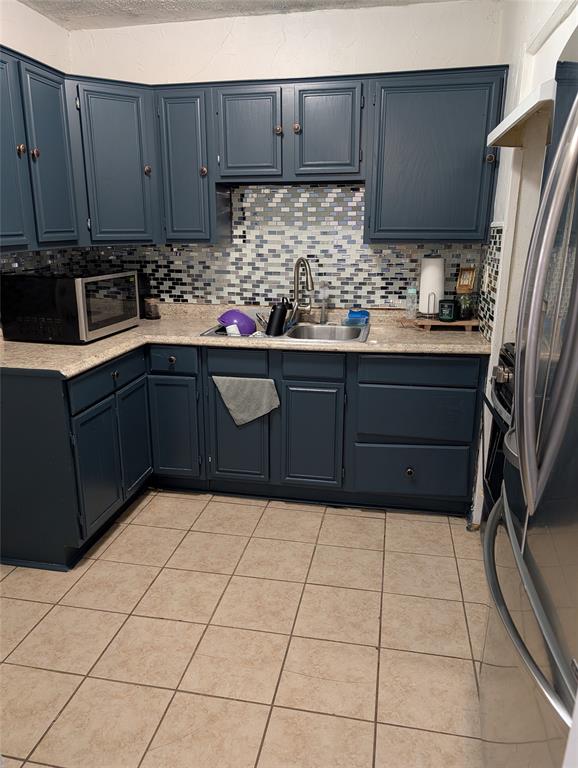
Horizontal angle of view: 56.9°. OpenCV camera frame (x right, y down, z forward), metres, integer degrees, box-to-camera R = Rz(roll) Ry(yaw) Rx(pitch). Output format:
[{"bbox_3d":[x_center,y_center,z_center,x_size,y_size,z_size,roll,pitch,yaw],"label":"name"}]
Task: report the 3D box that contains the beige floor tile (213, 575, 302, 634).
[{"bbox_3d":[-0.113,0.860,2.079,0.305,0.010,0.302,3,16,11],"label":"beige floor tile"}]

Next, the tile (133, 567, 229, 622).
[{"bbox_3d":[-0.422,0.856,2.161,0.308,0.012,0.300,3,15,11],"label":"tile"}]

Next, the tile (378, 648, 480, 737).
[{"bbox_3d":[0.444,0.977,1.696,0.308,0.012,0.300,3,15,11],"label":"tile"}]

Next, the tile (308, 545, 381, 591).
[{"bbox_3d":[0.253,0.806,2.331,0.308,0.012,0.300,3,15,11],"label":"tile"}]

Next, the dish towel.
[{"bbox_3d":[-0.218,0.092,2.715,0.348,0.259,0.030,3,15,11],"label":"dish towel"}]

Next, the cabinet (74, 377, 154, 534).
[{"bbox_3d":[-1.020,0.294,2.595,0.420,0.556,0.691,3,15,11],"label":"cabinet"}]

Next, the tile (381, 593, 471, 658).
[{"bbox_3d":[0.498,0.888,1.962,0.305,0.010,0.302,3,16,11],"label":"tile"}]

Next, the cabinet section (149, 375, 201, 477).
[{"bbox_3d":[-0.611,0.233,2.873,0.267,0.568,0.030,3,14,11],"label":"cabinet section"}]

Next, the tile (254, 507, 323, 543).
[{"bbox_3d":[0.004,0.704,2.651,0.305,0.010,0.302,3,16,11],"label":"tile"}]

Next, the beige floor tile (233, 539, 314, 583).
[{"bbox_3d":[-0.055,0.791,2.390,0.308,0.012,0.300,3,15,11],"label":"beige floor tile"}]

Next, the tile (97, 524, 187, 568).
[{"bbox_3d":[-0.664,0.754,2.482,0.305,0.010,0.302,3,16,11],"label":"tile"}]

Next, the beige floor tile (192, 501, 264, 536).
[{"bbox_3d":[-0.301,0.690,2.709,0.305,0.010,0.302,3,16,11],"label":"beige floor tile"}]

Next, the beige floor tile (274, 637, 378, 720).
[{"bbox_3d":[0.136,0.963,1.754,0.308,0.012,0.300,3,15,11],"label":"beige floor tile"}]

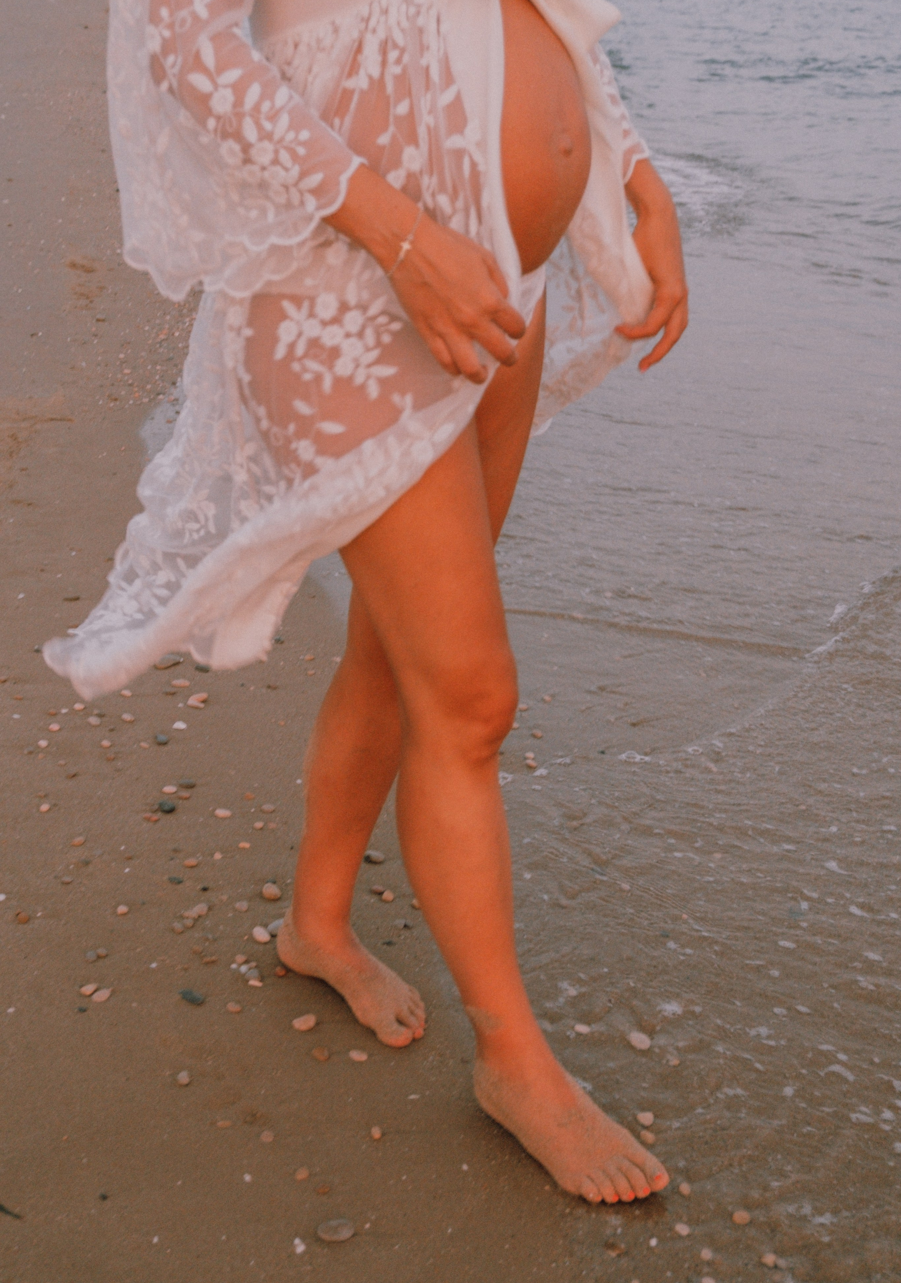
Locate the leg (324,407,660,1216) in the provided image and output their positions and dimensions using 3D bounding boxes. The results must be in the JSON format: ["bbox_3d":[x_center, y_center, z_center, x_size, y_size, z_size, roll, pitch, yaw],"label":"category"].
[{"bbox_3d":[0.040,0.159,1.418,0.394,0.769,0.180,20,32,35],"label":"leg"}]

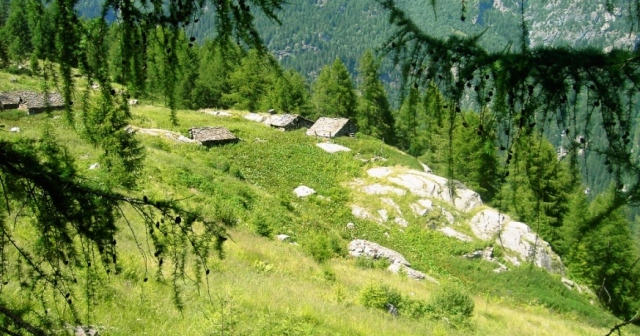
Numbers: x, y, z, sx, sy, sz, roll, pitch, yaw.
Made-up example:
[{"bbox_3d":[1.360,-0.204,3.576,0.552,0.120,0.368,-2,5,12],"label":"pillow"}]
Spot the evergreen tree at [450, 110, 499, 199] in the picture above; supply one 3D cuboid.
[{"bbox_3d":[14.658,-0.613,61.000,4.800,10.000,4.700,0,14,0],"label":"evergreen tree"}]

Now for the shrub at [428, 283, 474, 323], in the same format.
[{"bbox_3d":[4.064,4.172,20.000,1.420,1.080,1.300,-1,12,0],"label":"shrub"}]

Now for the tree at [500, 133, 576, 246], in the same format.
[{"bbox_3d":[16.883,2.202,50.000,5.900,10.000,5.700,0,14,0],"label":"tree"}]

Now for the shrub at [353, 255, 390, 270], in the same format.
[{"bbox_3d":[2.393,4.331,29.500,1.600,0.750,1.200,0,14,0],"label":"shrub"}]

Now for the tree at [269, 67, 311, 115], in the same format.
[{"bbox_3d":[-4.604,-11.472,101.000,6.800,8.500,6.500,-1,12,0],"label":"tree"}]

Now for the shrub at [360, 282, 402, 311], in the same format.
[{"bbox_3d":[1.996,4.170,21.000,1.350,0.820,1.150,-1,12,0],"label":"shrub"}]

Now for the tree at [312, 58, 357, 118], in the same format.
[{"bbox_3d":[2.062,-10.734,92.000,6.200,10.000,6.000,0,14,0],"label":"tree"}]

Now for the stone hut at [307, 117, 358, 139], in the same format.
[{"bbox_3d":[1.808,-5.633,90.000,4.700,2.750,6.000,7,14,32],"label":"stone hut"}]

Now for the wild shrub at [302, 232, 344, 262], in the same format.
[{"bbox_3d":[0.108,3.440,28.000,1.700,1.100,1.500,-1,12,0],"label":"wild shrub"}]

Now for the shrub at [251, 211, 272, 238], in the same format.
[{"bbox_3d":[-2.893,2.794,32.000,1.100,1.350,1.050,0,14,0],"label":"shrub"}]

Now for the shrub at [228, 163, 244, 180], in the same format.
[{"bbox_3d":[-6.968,0.292,54.000,1.340,1.350,1.250,-1,12,0],"label":"shrub"}]

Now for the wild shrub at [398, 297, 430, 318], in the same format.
[{"bbox_3d":[3.286,4.850,22.500,1.100,0.720,0.950,0,14,0],"label":"wild shrub"}]

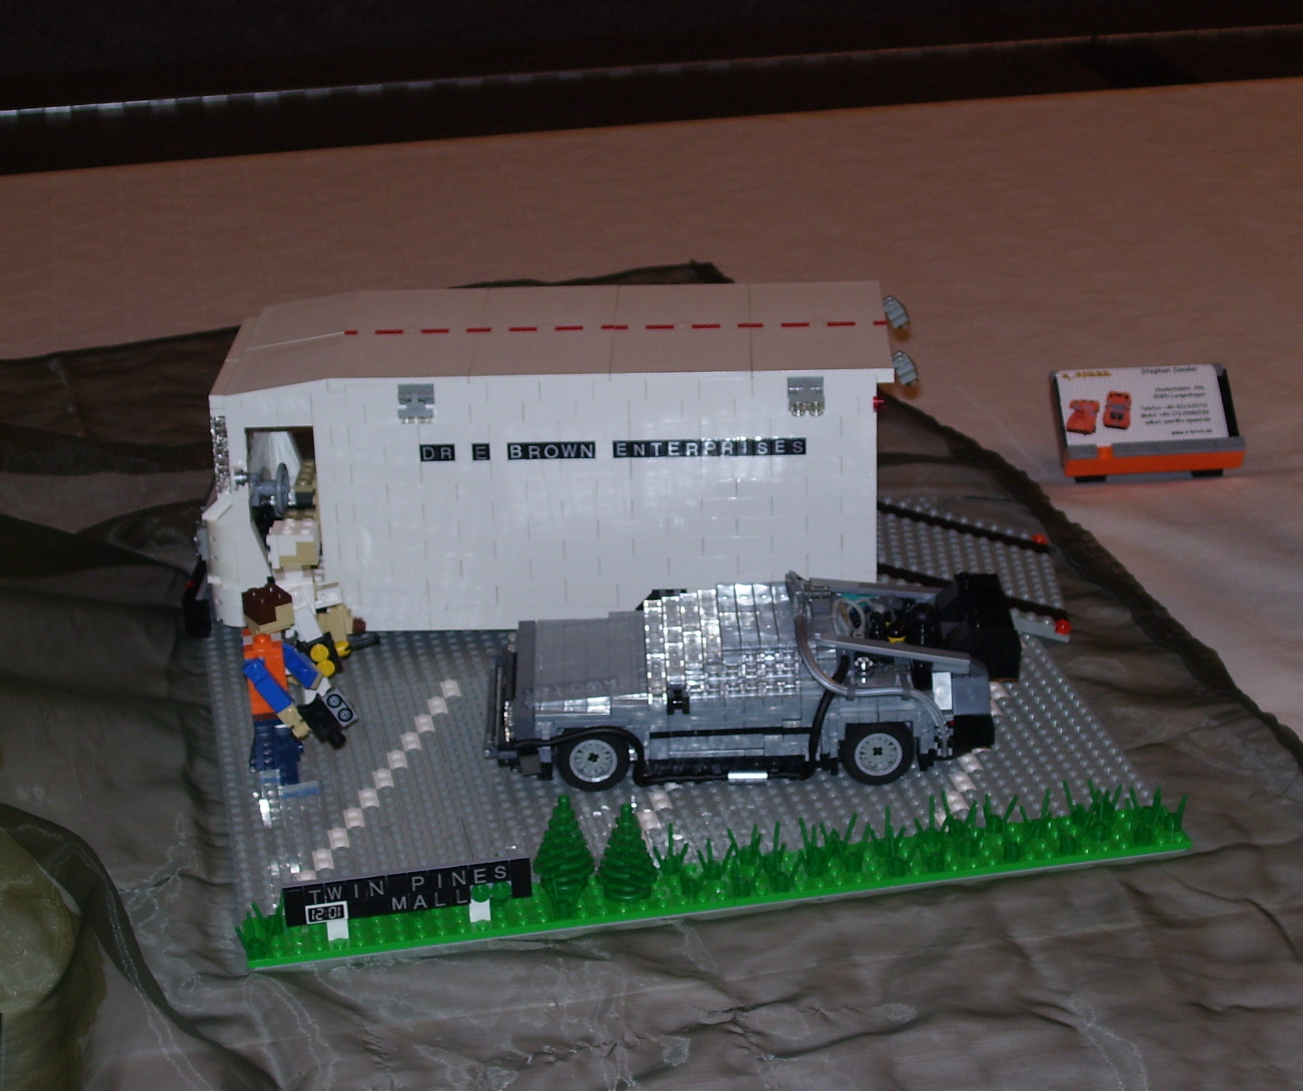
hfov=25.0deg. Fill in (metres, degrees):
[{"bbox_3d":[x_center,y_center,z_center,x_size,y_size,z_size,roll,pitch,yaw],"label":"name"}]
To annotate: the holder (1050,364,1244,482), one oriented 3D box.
[{"bbox_3d":[0.271,-0.067,1.613,0.096,0.046,0.063,-3,23,-2],"label":"holder"}]

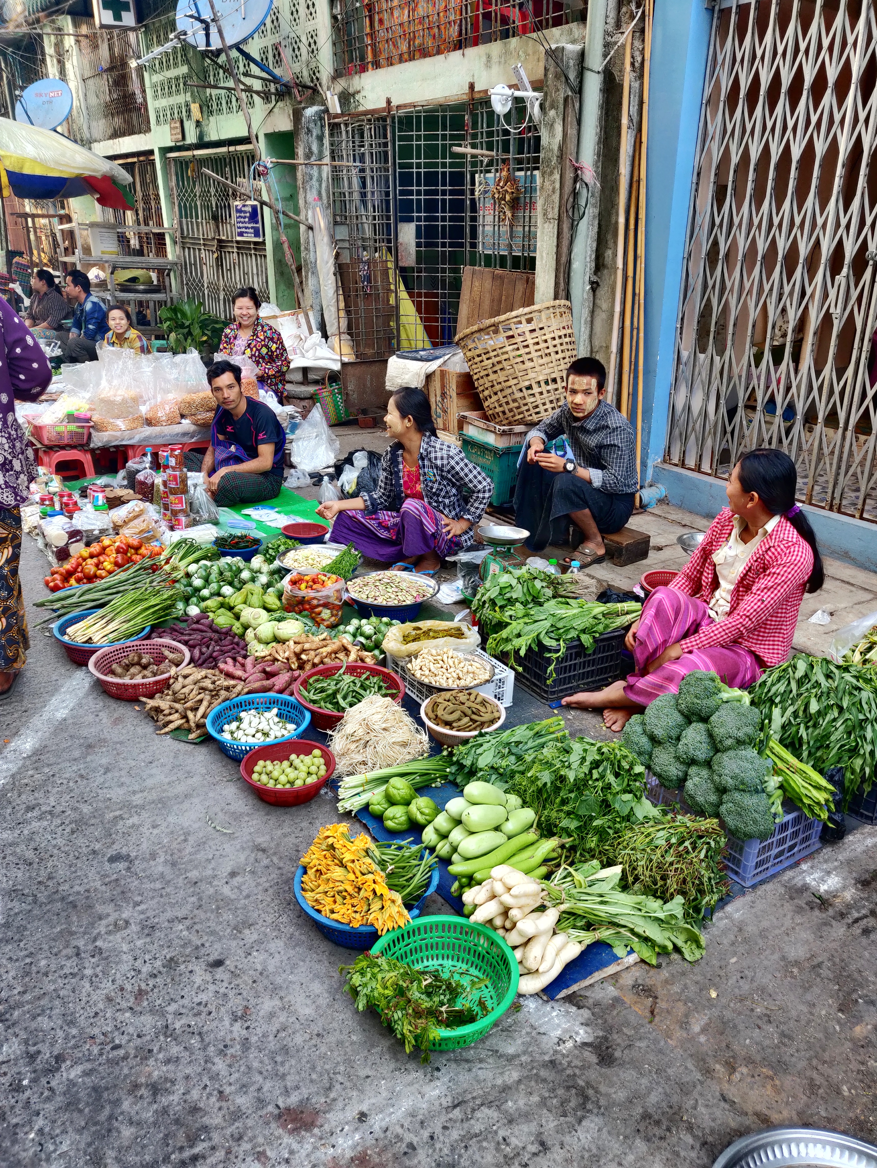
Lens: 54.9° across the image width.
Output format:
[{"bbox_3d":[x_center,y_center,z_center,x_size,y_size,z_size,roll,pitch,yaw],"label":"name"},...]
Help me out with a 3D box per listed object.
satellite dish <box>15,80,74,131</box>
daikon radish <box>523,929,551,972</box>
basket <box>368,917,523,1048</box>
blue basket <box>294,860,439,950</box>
[{"bbox_3d":[-4.067,-4.939,8.671,0.610,0.660,0.200,1,-13,3],"label":"satellite dish"},{"bbox_3d":[0.215,0.775,1.803,0.054,0.060,0.160,12,26,26],"label":"daikon radish"},{"bbox_3d":[0.014,0.855,1.783,0.310,0.106,0.310,-1,25,0],"label":"basket"},{"bbox_3d":[-0.163,0.723,1.948,0.328,0.100,0.328,0,23,0],"label":"blue basket"}]

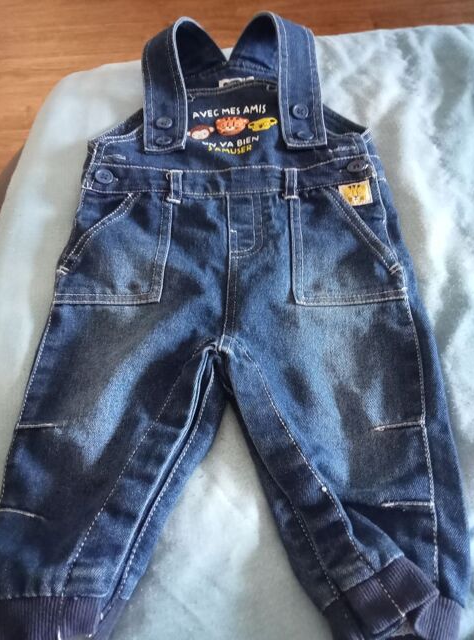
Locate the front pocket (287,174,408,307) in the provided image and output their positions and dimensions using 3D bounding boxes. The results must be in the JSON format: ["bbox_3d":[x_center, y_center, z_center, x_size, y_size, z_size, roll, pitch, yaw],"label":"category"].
[{"bbox_3d":[0.089,-0.063,0.418,0.093,0.012,0.126,1,60,-2],"label":"front pocket"}]

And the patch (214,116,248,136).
[{"bbox_3d":[-0.004,-0.181,0.482,0.032,0.003,0.025,-12,61,-9],"label":"patch"}]

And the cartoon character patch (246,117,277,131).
[{"bbox_3d":[0.025,-0.183,0.485,0.029,0.003,0.019,-13,61,-9],"label":"cartoon character patch"}]

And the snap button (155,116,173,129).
[{"bbox_3d":[-0.067,-0.183,0.481,0.016,0.004,0.016,1,60,-1],"label":"snap button"}]

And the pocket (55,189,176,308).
[{"bbox_3d":[-0.097,-0.059,0.408,0.088,0.012,0.112,-1,60,-2],"label":"pocket"}]

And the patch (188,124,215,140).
[{"bbox_3d":[-0.033,-0.173,0.477,0.026,0.003,0.020,-17,62,-11],"label":"patch"}]

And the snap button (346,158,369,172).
[{"bbox_3d":[0.108,-0.138,0.461,0.016,0.004,0.016,1,60,-1],"label":"snap button"}]

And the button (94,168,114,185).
[{"bbox_3d":[-0.114,-0.123,0.445,0.016,0.004,0.016,1,60,-1],"label":"button"}]

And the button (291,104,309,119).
[{"bbox_3d":[0.061,-0.199,0.495,0.016,0.004,0.016,1,60,-1],"label":"button"}]

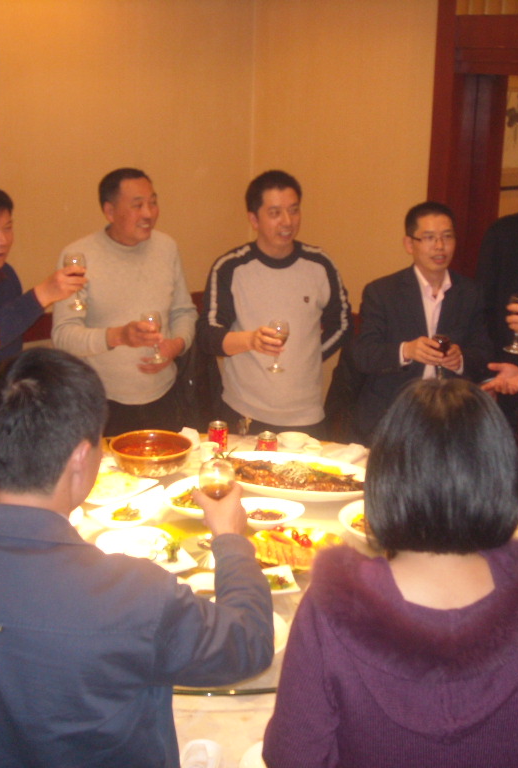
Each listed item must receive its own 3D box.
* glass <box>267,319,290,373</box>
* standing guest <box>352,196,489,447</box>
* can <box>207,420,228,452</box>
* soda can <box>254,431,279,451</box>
[{"bbox_3d":[0.058,-0.120,3.270,0.066,0.170,0.066,1,18,0],"label":"glass"},{"bbox_3d":[0.560,0.141,3.779,0.490,1.588,0.420,0,18,-1],"label":"standing guest"},{"bbox_3d":[-0.139,0.195,3.518,0.066,0.120,0.066,1,18,0],"label":"can"},{"bbox_3d":[0.028,0.227,3.438,0.066,0.120,0.066,1,18,0],"label":"soda can"}]

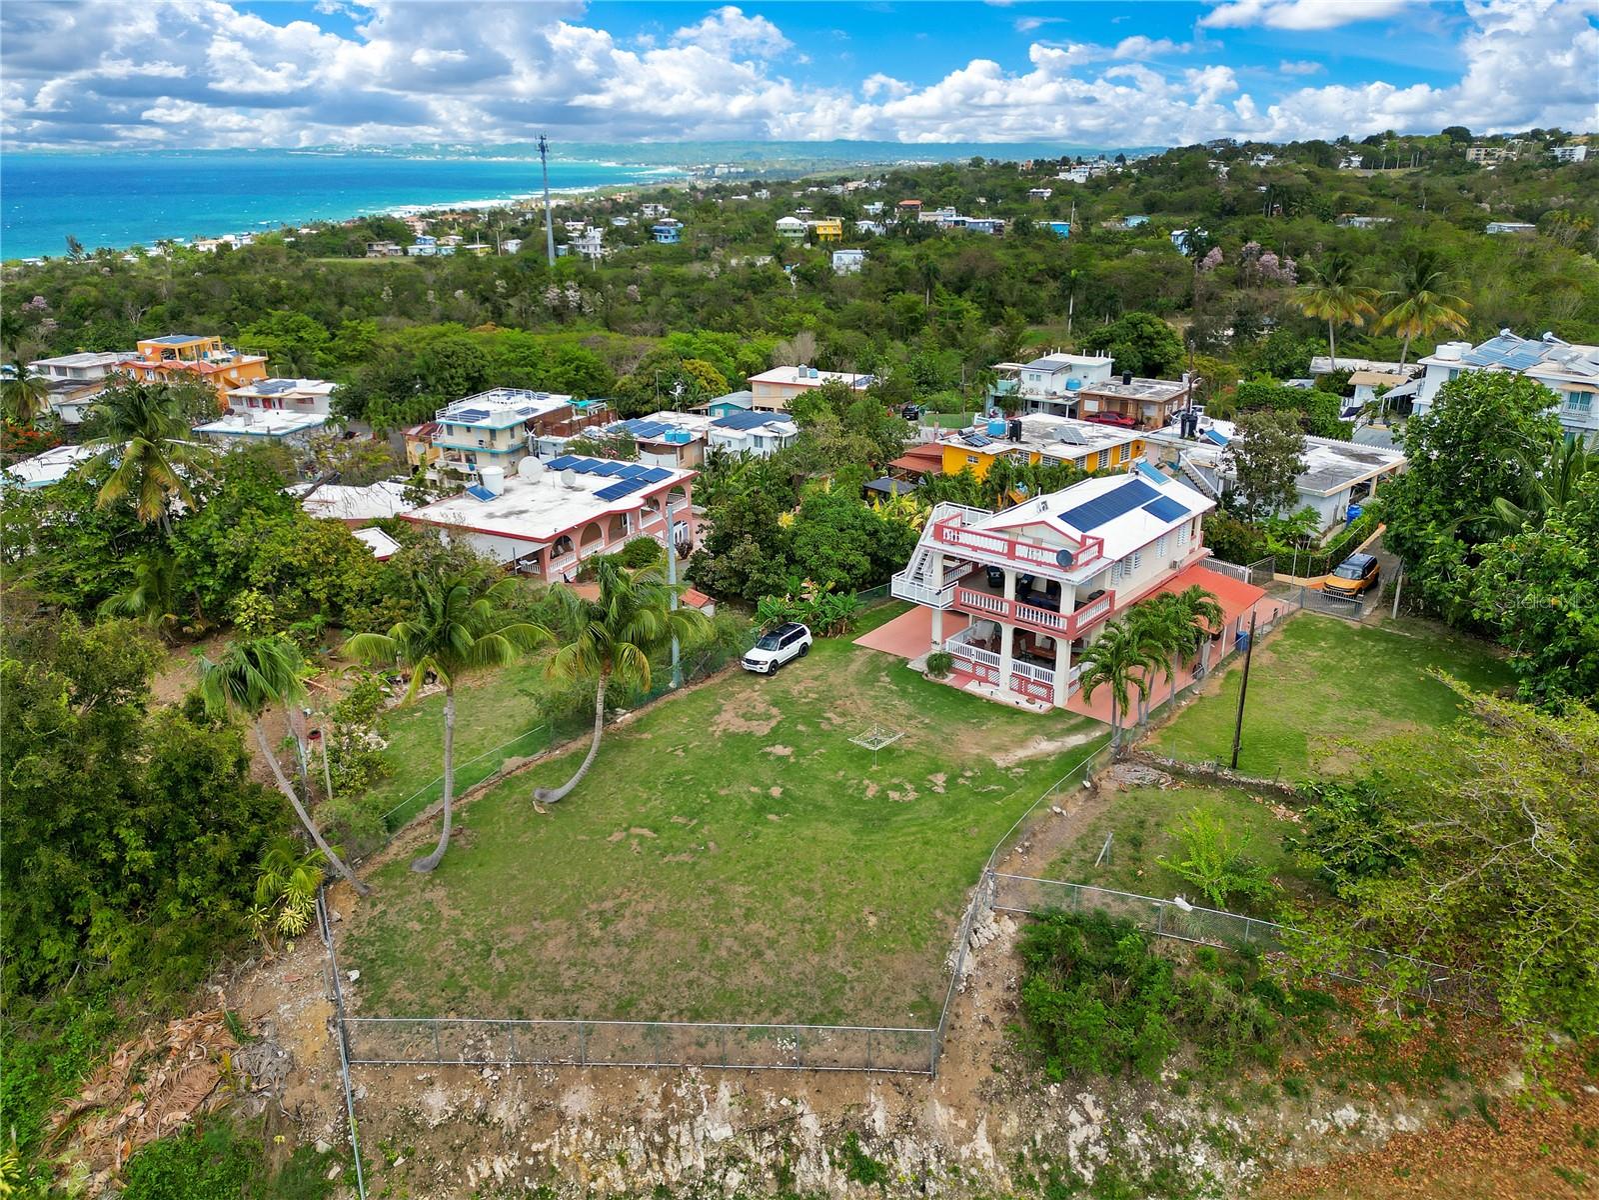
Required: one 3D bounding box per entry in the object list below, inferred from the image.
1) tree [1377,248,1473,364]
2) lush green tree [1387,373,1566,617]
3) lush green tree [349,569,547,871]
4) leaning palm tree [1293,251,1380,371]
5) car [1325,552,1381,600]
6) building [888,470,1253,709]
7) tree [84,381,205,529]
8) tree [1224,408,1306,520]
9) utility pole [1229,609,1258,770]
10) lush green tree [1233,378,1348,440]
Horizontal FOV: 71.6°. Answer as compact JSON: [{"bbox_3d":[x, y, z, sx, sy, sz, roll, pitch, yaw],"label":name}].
[{"bbox_3d":[59.618,-26.296,107.001,8.943,14.168,8.943,12,25,26],"label":"tree"},{"bbox_3d":[38.700,-6.394,64.361,9.300,12.800,9.000,13,26,29],"label":"lush green tree"},{"bbox_3d":[-12.888,4.867,41.671,7.234,12.476,7.600,0,22,0],"label":"lush green tree"},{"bbox_3d":[53.135,-28.042,110.609,8.200,12.300,8.000,10,24,23],"label":"leaning palm tree"},{"bbox_3d":[32.900,-1.381,66.084,1.930,1.780,4.400,18,28,37],"label":"car"},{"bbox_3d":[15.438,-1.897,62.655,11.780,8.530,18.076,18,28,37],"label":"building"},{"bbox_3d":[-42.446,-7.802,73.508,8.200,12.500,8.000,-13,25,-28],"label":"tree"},{"bbox_3d":[32.380,-8.670,76.934,5.900,8.500,5.700,9,24,22],"label":"tree"},{"bbox_3d":[19.709,4.130,49.099,0.280,7.822,0.280,-2,22,1],"label":"utility pole"},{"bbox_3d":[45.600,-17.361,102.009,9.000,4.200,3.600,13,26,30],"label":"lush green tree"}]

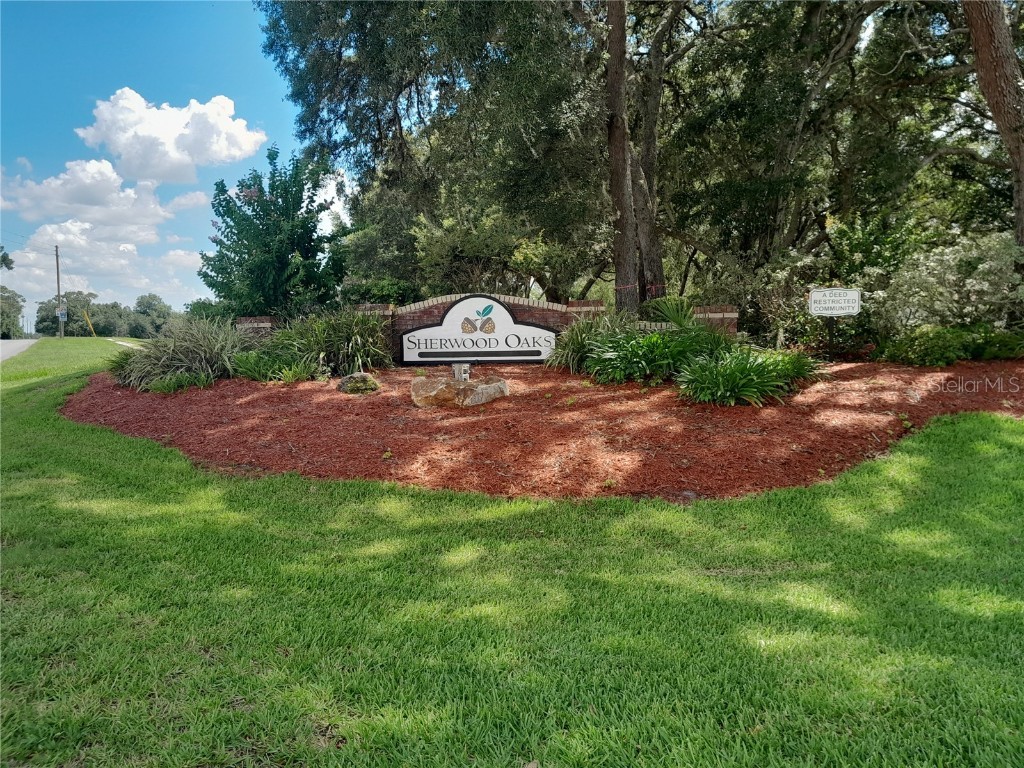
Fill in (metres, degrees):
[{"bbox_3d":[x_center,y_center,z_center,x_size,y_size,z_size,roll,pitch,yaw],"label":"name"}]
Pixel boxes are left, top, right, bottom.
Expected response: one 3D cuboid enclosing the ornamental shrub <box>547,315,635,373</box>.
[{"bbox_3d":[1.042,-0.537,10.600,1.130,0.800,0.950,0,4,0],"label":"ornamental shrub"}]

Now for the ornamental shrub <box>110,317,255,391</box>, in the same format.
[{"bbox_3d":[-4.332,-0.401,10.500,1.840,0.940,1.450,0,4,0],"label":"ornamental shrub"}]

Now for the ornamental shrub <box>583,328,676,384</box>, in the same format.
[{"bbox_3d":[1.493,-0.349,10.150,1.160,0.690,1.000,0,4,0],"label":"ornamental shrub"}]

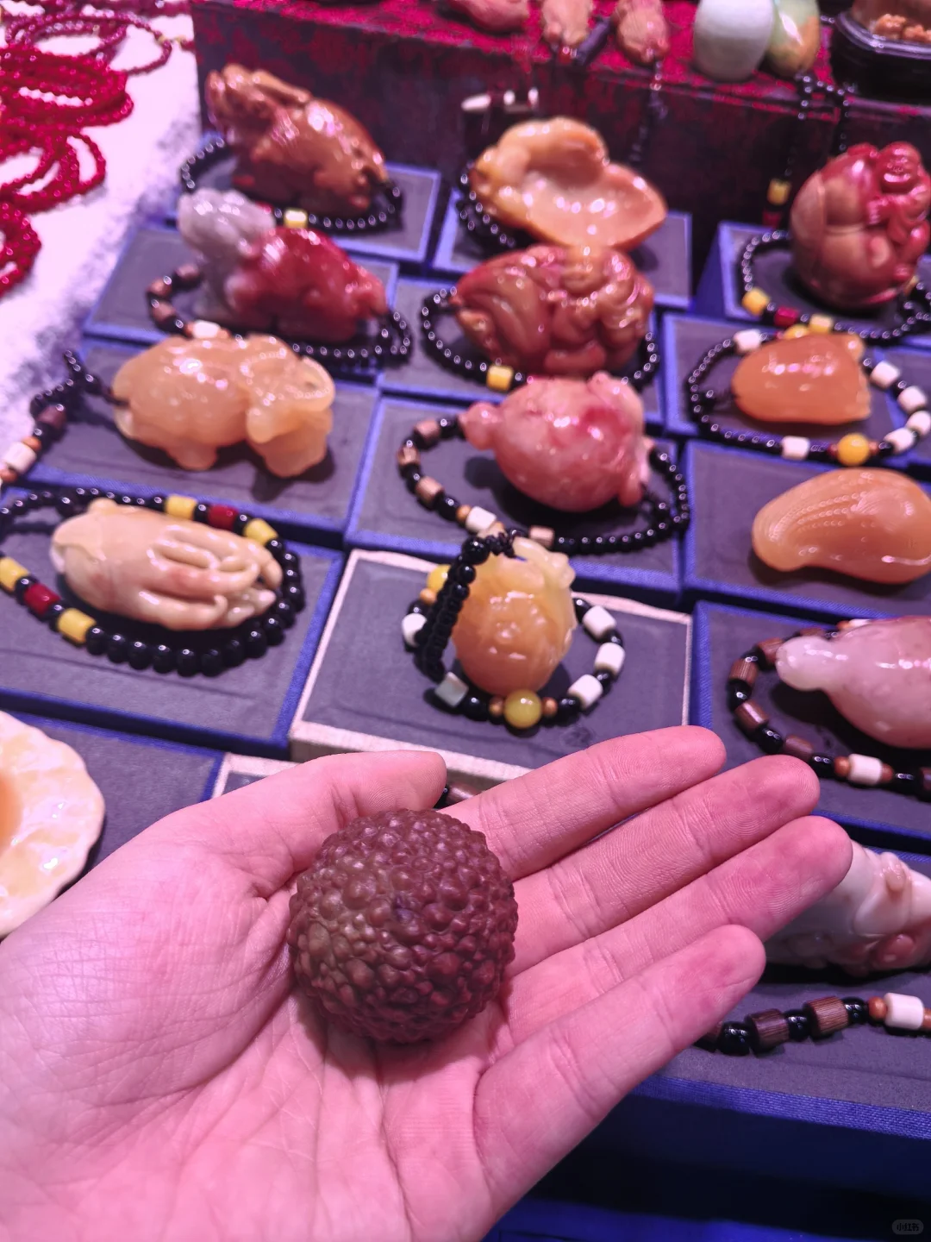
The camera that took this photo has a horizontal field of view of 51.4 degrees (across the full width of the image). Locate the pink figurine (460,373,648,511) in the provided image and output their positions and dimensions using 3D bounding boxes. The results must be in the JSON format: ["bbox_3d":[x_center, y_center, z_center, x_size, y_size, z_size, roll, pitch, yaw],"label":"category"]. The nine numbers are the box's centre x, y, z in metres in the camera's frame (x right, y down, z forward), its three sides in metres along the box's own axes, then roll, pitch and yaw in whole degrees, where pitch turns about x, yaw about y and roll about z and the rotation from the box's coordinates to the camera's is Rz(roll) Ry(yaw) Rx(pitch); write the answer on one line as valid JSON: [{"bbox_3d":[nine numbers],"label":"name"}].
[{"bbox_3d":[0.032,-0.065,0.351,0.069,0.046,0.052,8,54,-1],"label":"pink figurine"}]

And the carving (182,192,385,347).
[{"bbox_3d":[-0.073,-0.146,0.394,0.083,0.051,0.041,9,55,-1],"label":"carving"}]

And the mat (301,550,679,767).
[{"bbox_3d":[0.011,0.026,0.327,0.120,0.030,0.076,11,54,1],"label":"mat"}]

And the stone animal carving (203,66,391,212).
[{"bbox_3d":[-0.076,-0.221,0.443,0.082,0.054,0.042,12,55,1],"label":"stone animal carving"}]

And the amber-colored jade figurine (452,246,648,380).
[{"bbox_3d":[0.036,-0.128,0.402,0.084,0.047,0.060,8,54,-1],"label":"amber-colored jade figurine"}]

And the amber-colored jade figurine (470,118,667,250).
[{"bbox_3d":[0.048,-0.203,0.450,0.091,0.049,0.044,13,55,2],"label":"amber-colored jade figurine"}]

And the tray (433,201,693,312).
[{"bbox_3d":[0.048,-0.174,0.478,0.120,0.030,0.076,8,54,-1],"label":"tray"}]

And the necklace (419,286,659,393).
[{"bbox_3d":[0.032,-0.120,0.416,0.106,0.012,0.065,8,54,-1],"label":"necklace"}]

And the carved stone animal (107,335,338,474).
[{"bbox_3d":[-0.086,-0.080,0.351,0.078,0.045,0.039,6,55,-3],"label":"carved stone animal"}]

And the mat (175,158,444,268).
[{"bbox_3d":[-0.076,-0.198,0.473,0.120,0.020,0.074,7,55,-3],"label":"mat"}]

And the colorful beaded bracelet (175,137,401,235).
[{"bbox_3d":[-0.082,-0.208,0.461,0.110,0.009,0.070,7,55,-3],"label":"colorful beaded bracelet"}]

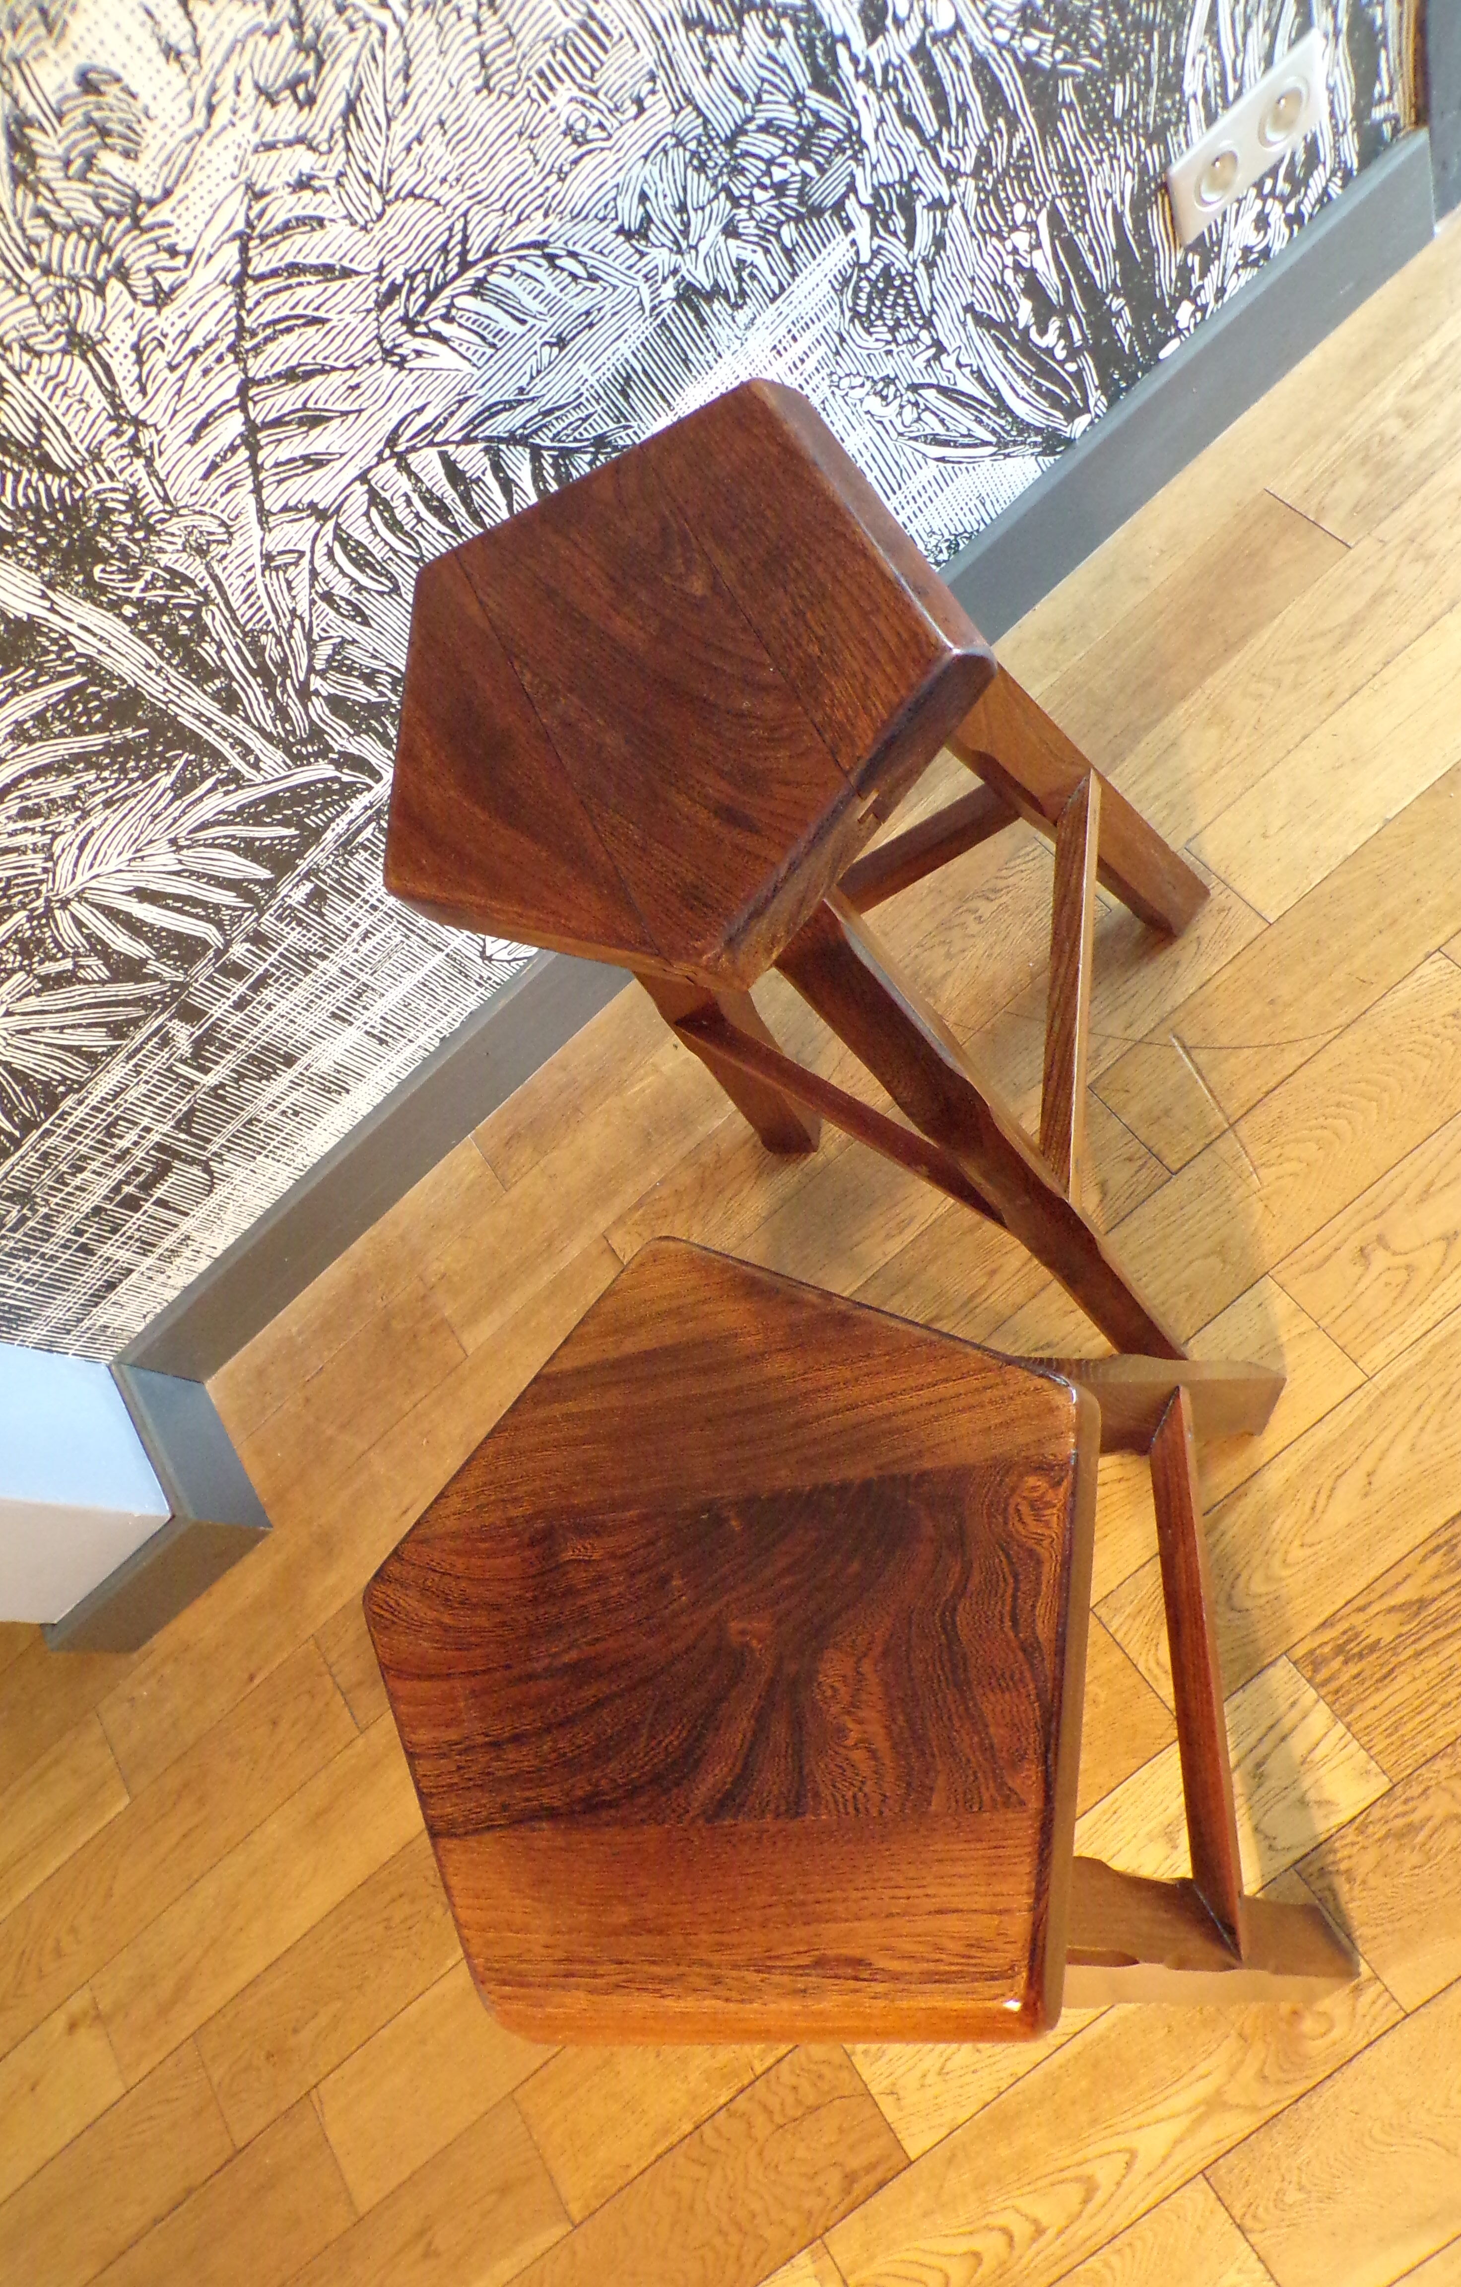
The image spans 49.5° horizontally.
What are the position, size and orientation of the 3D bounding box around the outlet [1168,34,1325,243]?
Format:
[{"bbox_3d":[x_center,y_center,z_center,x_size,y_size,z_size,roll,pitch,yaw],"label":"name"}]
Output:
[{"bbox_3d":[0.439,-0.857,1.354,0.154,0.078,0.012,-42,60,8],"label":"outlet"}]

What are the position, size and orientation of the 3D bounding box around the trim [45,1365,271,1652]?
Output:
[{"bbox_3d":[-0.650,0.396,1.715,0.218,0.122,0.206,-42,60,8],"label":"trim"}]

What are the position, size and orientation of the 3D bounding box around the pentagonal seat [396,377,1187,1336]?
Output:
[{"bbox_3d":[0.130,-0.080,1.105,0.480,0.780,0.420,-28,63,16],"label":"pentagonal seat"}]

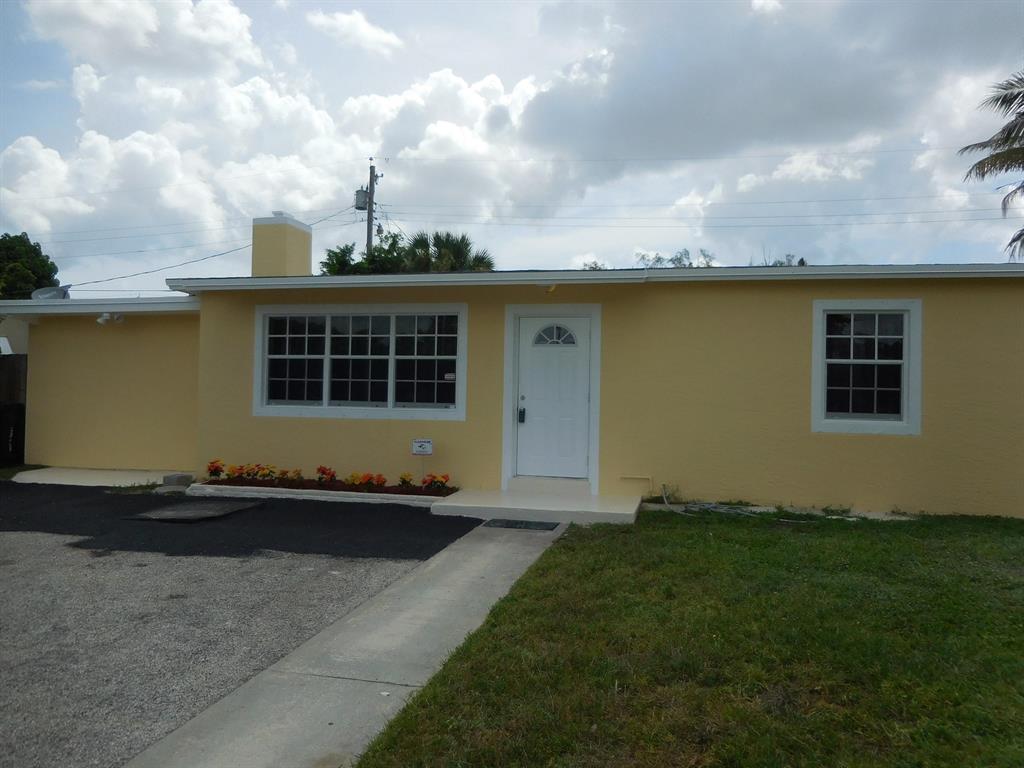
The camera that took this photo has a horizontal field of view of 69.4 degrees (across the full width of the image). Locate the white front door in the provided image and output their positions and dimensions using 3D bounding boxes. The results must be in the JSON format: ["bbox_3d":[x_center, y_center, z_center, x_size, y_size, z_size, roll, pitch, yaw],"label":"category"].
[{"bbox_3d":[0.542,0.175,9.493,0.922,2.041,0.050,1,0,12],"label":"white front door"}]

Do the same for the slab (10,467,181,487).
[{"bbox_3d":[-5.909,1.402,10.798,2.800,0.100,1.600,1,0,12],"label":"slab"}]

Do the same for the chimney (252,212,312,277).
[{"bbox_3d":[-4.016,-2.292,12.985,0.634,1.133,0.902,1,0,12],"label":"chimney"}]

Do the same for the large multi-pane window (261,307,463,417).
[{"bbox_3d":[-2.070,-0.300,9.978,2.976,1.498,0.120,1,0,12],"label":"large multi-pane window"}]

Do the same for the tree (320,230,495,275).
[{"bbox_3d":[-3.297,-1.484,22.983,4.800,6.119,3.600,1,0,12],"label":"tree"}]

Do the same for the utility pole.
[{"bbox_3d":[-5.564,-3.498,28.973,0.320,10.143,0.320,1,0,12],"label":"utility pole"}]

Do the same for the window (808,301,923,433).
[{"bbox_3d":[4.143,-0.195,8.661,1.171,1.556,0.120,1,0,12],"label":"window"}]

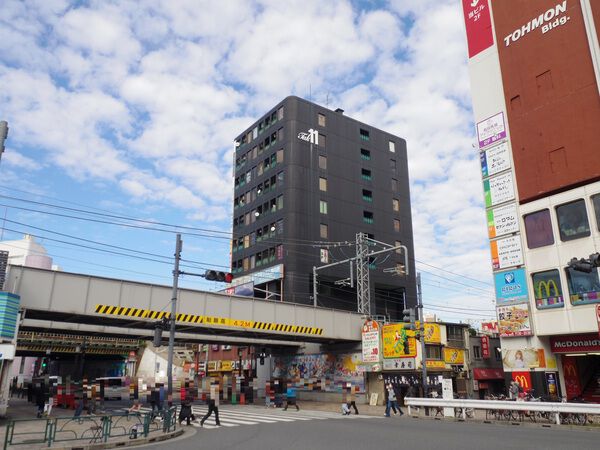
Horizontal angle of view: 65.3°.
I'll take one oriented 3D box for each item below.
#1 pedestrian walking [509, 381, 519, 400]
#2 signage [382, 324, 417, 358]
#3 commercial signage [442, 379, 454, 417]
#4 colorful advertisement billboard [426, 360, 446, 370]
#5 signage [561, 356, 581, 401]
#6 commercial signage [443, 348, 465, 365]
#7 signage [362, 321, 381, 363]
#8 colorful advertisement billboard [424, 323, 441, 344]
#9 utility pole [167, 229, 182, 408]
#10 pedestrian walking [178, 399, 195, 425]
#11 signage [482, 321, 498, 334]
[{"bbox_3d":[10.809,8.719,23.458,0.500,1.620,0.450,17,-24,-42],"label":"pedestrian walking"},{"bbox_3d":[6.614,7.741,31.243,0.250,2.201,3.218,11,-21,-30],"label":"signage"},{"bbox_3d":[7.296,8.535,23.109,0.100,1.771,0.520,17,-25,-39],"label":"commercial signage"},{"bbox_3d":[9.944,10.251,34.321,2.441,0.523,0.120,13,-23,-33],"label":"colorful advertisement billboard"},{"bbox_3d":[14.673,8.308,25.200,0.100,2.352,1.035,14,-23,-34],"label":"signage"},{"bbox_3d":[10.848,9.214,32.890,2.412,1.041,0.200,15,-23,-38],"label":"commercial signage"},{"bbox_3d":[5.596,9.162,36.887,0.180,3.214,1.987,14,-23,-34],"label":"signage"},{"bbox_3d":[8.962,7.376,31.806,2.270,1.352,0.200,15,-23,-38],"label":"colorful advertisement billboard"},{"bbox_3d":[-4.698,3.699,17.529,0.220,7.037,0.220,11,-22,-35],"label":"utility pole"},{"bbox_3d":[-4.399,6.931,18.254,0.580,1.640,0.500,15,-23,-36],"label":"pedestrian walking"},{"bbox_3d":[16.864,9.026,41.212,2.200,1.200,0.200,-4,-18,14],"label":"signage"}]

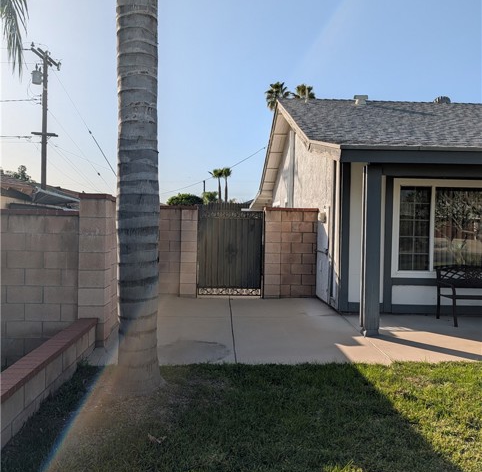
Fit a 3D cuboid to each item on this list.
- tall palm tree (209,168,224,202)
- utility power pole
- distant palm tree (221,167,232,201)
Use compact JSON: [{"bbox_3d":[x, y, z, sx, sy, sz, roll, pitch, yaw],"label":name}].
[{"bbox_3d":[-5.446,-8.810,100.000,2.900,12.800,2.800,1,2,-3],"label":"tall palm tree"},{"bbox_3d":[-10.276,-4.659,23.300,1.200,10.300,2.400,1,2,-3],"label":"utility power pole"},{"bbox_3d":[-3.218,-8.879,100.000,2.600,13.000,2.600,1,2,-3],"label":"distant palm tree"}]

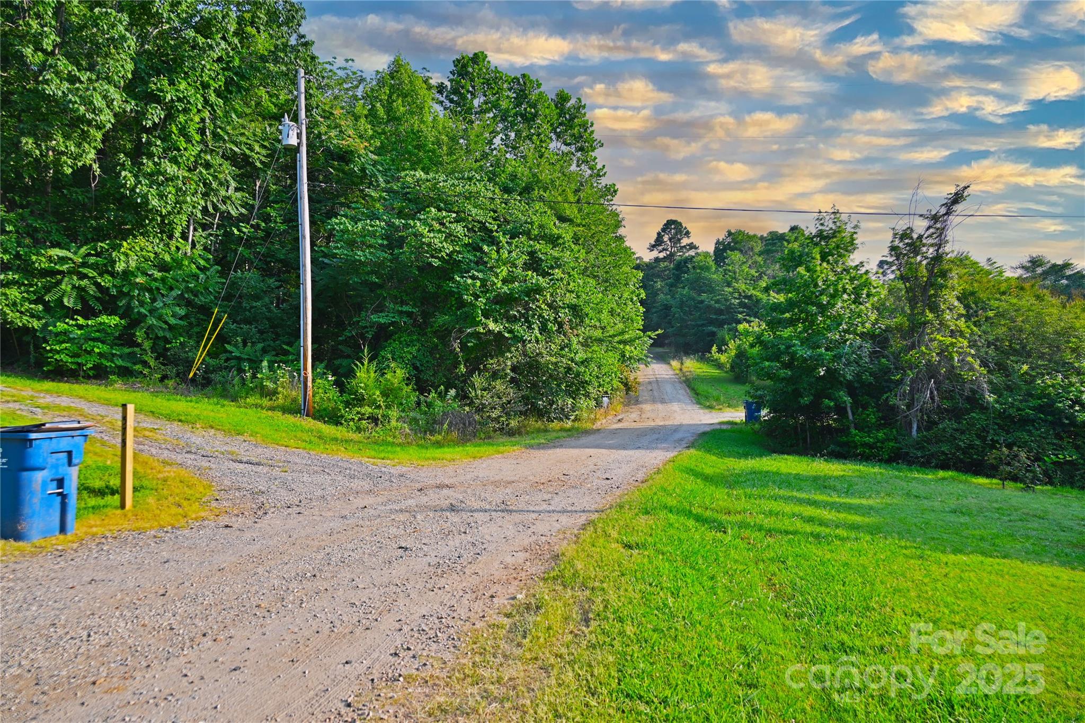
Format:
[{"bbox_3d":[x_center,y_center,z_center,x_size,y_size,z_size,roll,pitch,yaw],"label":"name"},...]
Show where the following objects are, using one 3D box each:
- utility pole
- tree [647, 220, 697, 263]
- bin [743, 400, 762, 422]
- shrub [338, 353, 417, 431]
[{"bbox_3d":[-6.952,-3.501,21.200,0.280,10.250,0.280,-1,-1,0],"label":"utility pole"},{"bbox_3d":[21.870,-13.360,122.000,8.200,21.500,8.000,0,0,0],"label":"tree"},{"bbox_3d":[9.882,2.357,34.000,0.820,1.100,0.700,0,-1,6],"label":"bin"},{"bbox_3d":[-4.637,0.900,20.500,2.150,2.150,1.800,0,-1,-12],"label":"shrub"}]

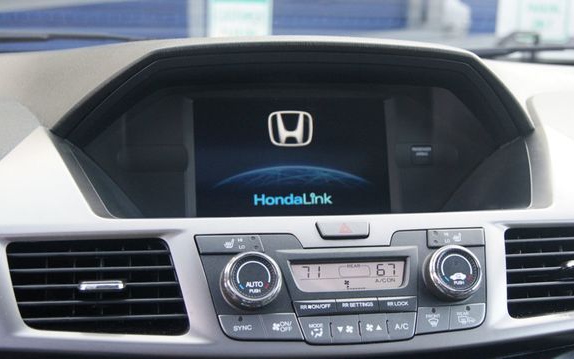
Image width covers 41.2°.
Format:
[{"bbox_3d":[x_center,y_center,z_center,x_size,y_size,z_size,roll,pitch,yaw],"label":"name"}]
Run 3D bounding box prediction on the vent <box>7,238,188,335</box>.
[{"bbox_3d":[-0.120,0.072,0.487,0.117,0.064,0.031,0,-31,-5],"label":"vent"}]

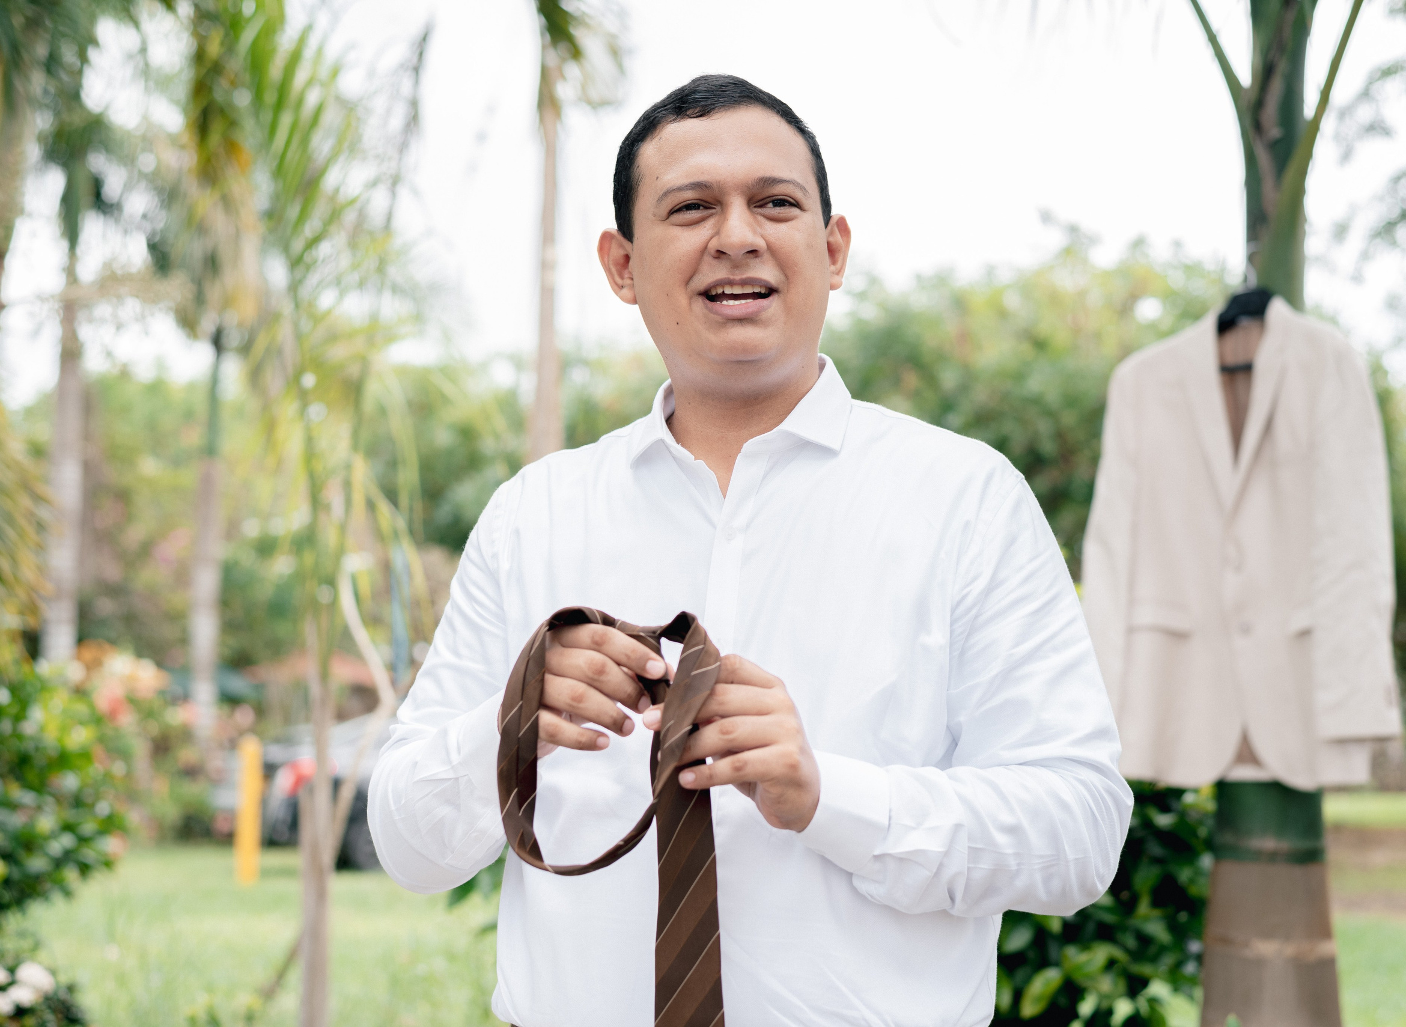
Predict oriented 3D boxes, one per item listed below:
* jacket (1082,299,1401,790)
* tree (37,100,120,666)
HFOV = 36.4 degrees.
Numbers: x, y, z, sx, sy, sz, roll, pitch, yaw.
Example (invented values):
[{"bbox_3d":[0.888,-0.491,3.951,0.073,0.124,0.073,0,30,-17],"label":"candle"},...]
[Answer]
[{"bbox_3d":[0.893,0.055,3.550,0.500,0.780,0.220,-1,-5,18],"label":"jacket"},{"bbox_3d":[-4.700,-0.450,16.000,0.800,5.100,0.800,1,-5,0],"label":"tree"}]

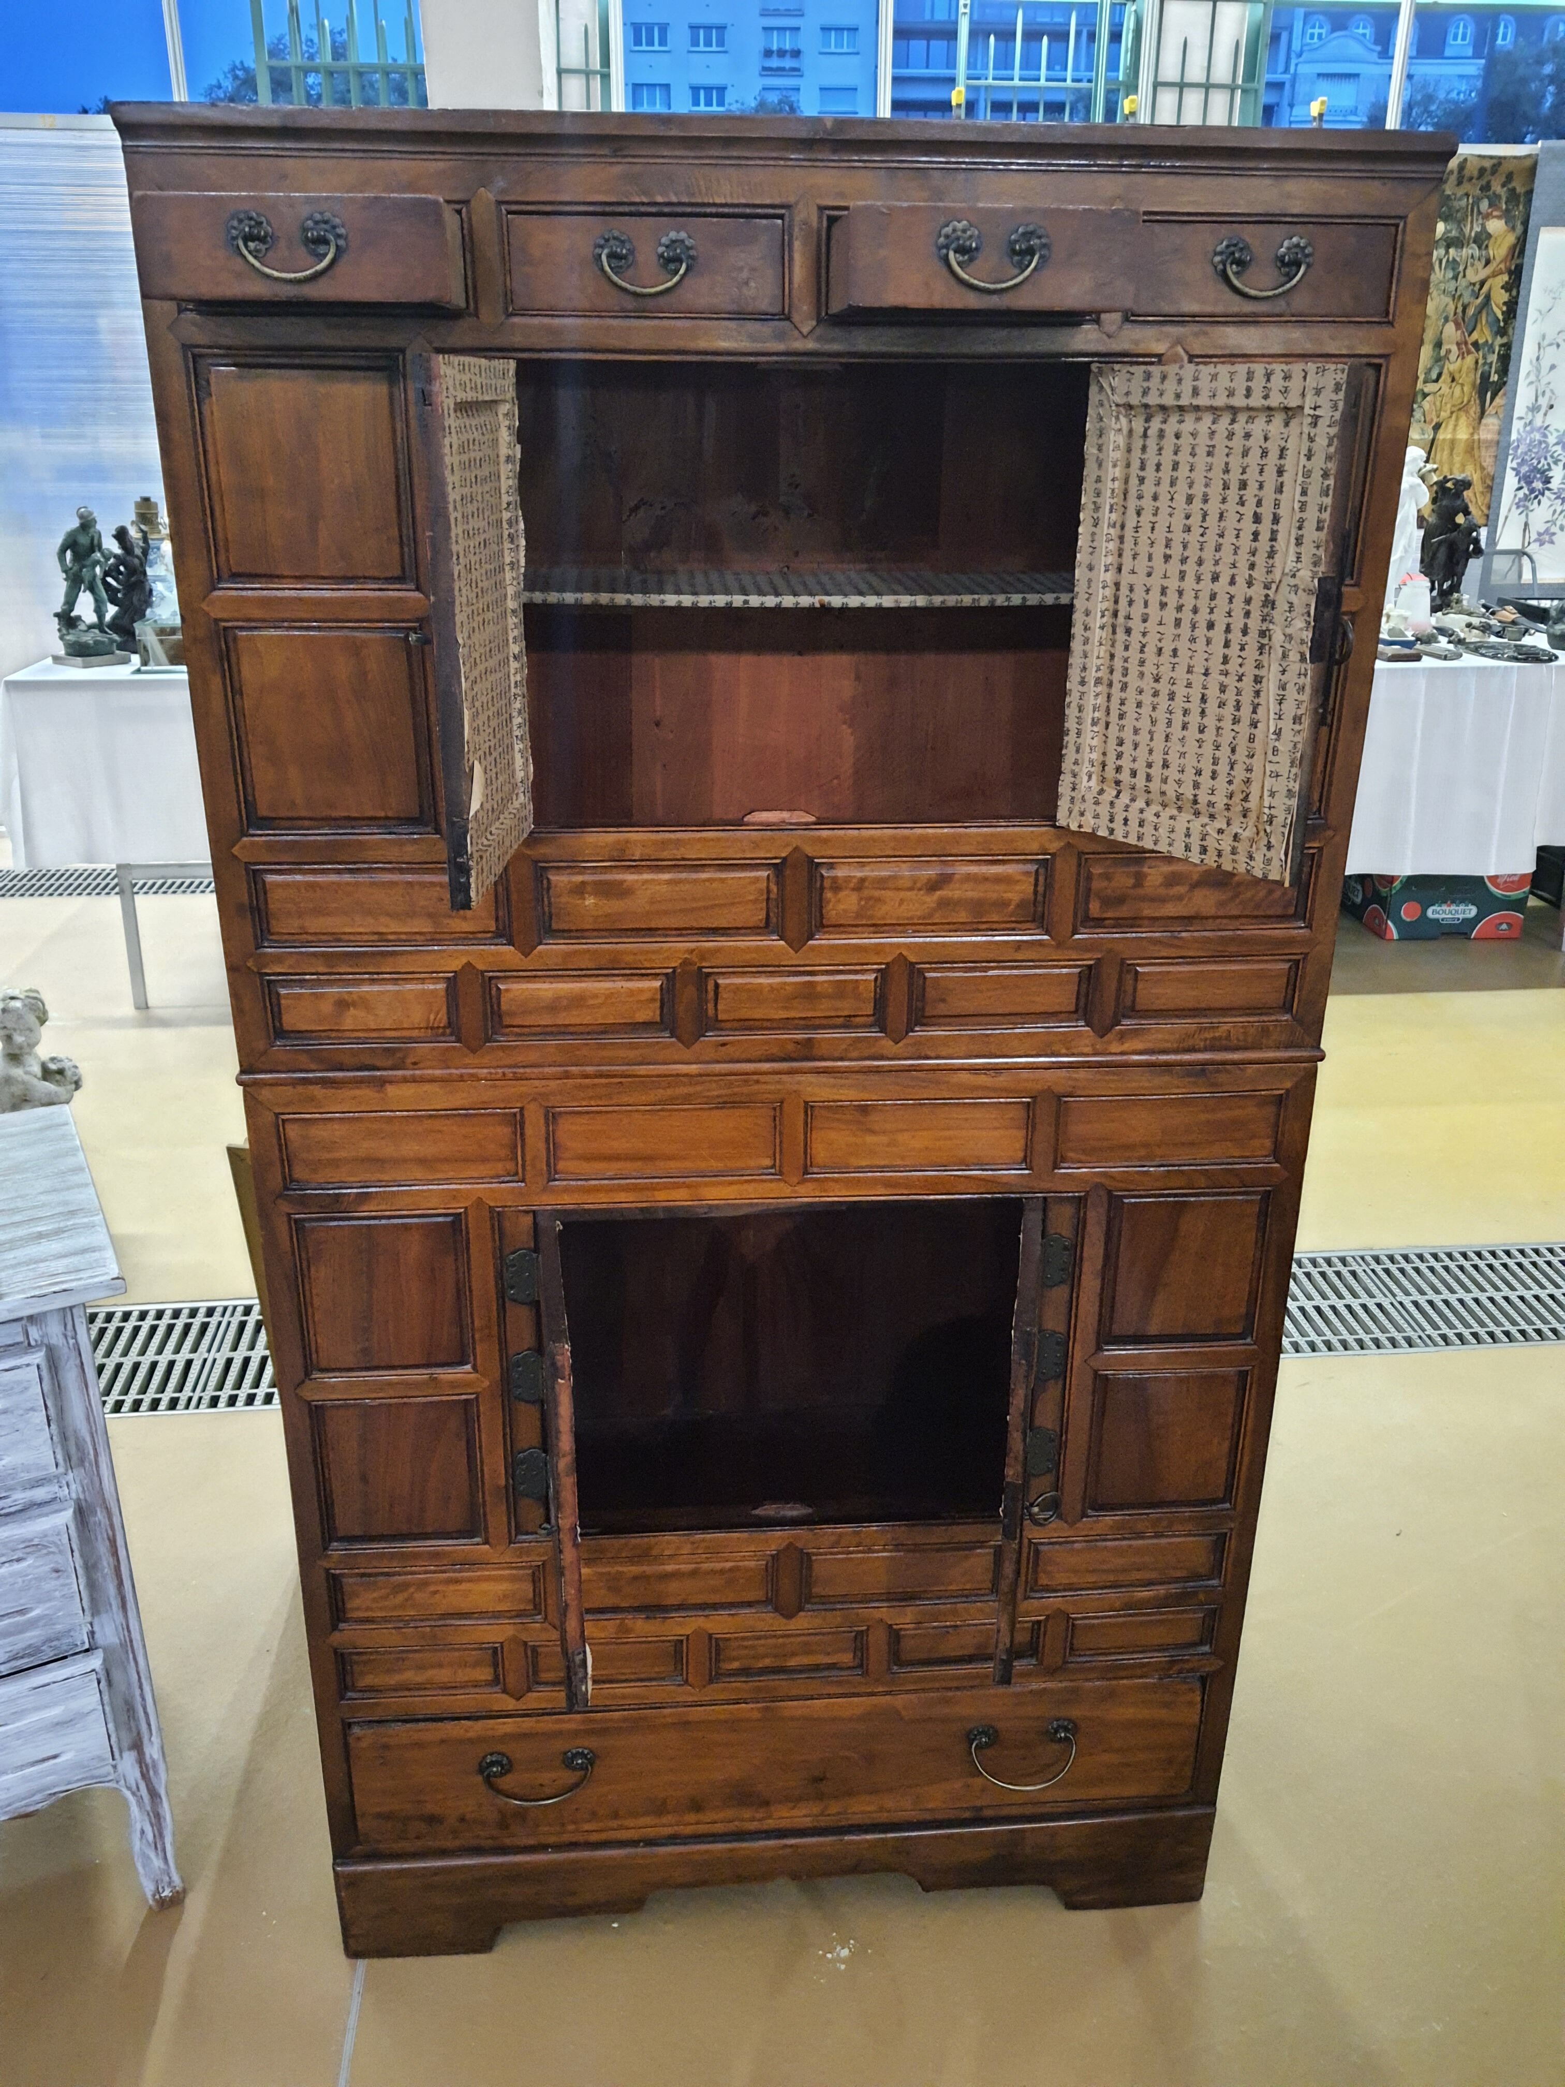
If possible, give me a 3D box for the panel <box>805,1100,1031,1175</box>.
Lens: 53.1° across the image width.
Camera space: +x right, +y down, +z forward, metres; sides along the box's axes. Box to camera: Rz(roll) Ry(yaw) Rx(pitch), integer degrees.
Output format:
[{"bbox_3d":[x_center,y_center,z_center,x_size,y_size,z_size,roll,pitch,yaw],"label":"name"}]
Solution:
[{"bbox_3d":[0.109,0.072,1.269,0.183,0.061,0.020,-1,21,-4],"label":"panel"}]

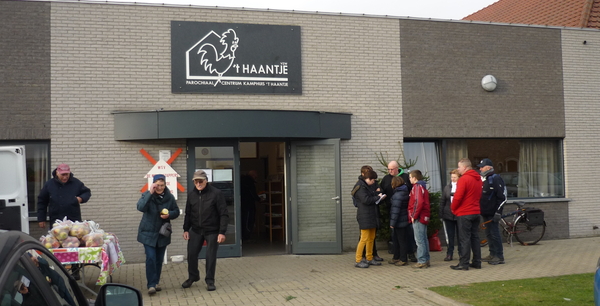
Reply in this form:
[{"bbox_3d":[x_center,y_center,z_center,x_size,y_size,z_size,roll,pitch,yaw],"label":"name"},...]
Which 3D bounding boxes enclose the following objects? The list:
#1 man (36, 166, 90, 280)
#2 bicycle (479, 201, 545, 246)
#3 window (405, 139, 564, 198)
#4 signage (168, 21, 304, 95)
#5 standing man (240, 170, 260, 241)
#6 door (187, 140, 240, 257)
[{"bbox_3d":[-3.633,1.077,8.786,0.780,1.740,0.420,0,-3,-16],"label":"man"},{"bbox_3d":[4.290,1.425,11.852,1.720,0.970,0.500,-1,-3,-13],"label":"bicycle"},{"bbox_3d":[4.000,0.364,12.339,3.810,1.360,0.120,-1,-3,-13],"label":"window"},{"bbox_3d":[-1.188,-1.833,11.100,2.520,1.370,0.040,-1,-3,-13],"label":"signage"},{"bbox_3d":[-1.227,1.268,13.897,0.520,1.700,0.500,-1,-3,-13],"label":"standing man"},{"bbox_3d":[-1.648,0.882,10.937,1.020,2.200,0.080,-1,-3,-13],"label":"door"}]

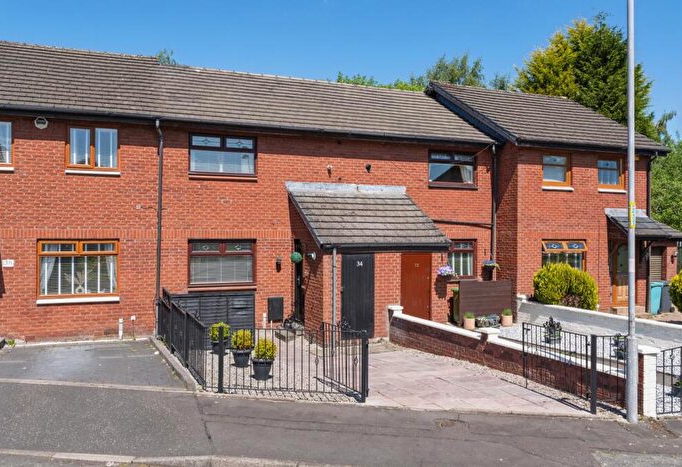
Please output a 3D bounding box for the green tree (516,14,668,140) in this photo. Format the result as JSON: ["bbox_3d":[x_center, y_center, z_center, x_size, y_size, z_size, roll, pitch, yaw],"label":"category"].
[{"bbox_3d":[12.881,-4.315,30.052,7.800,13.700,7.500,0,-1,-23],"label":"green tree"}]

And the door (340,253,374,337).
[{"bbox_3d":[0.406,1.407,13.303,0.834,1.947,0.080,0,-1,-23],"label":"door"}]

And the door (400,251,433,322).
[{"bbox_3d":[1.774,1.393,13.783,0.826,1.840,0.070,0,-1,-23],"label":"door"}]

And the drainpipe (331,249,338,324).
[{"bbox_3d":[-0.139,1.379,12.888,0.075,2.130,0.100,0,-1,-23],"label":"drainpipe"}]

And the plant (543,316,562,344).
[{"bbox_3d":[4.332,1.968,11.930,0.370,0.530,0.360,0,-1,-23],"label":"plant"}]

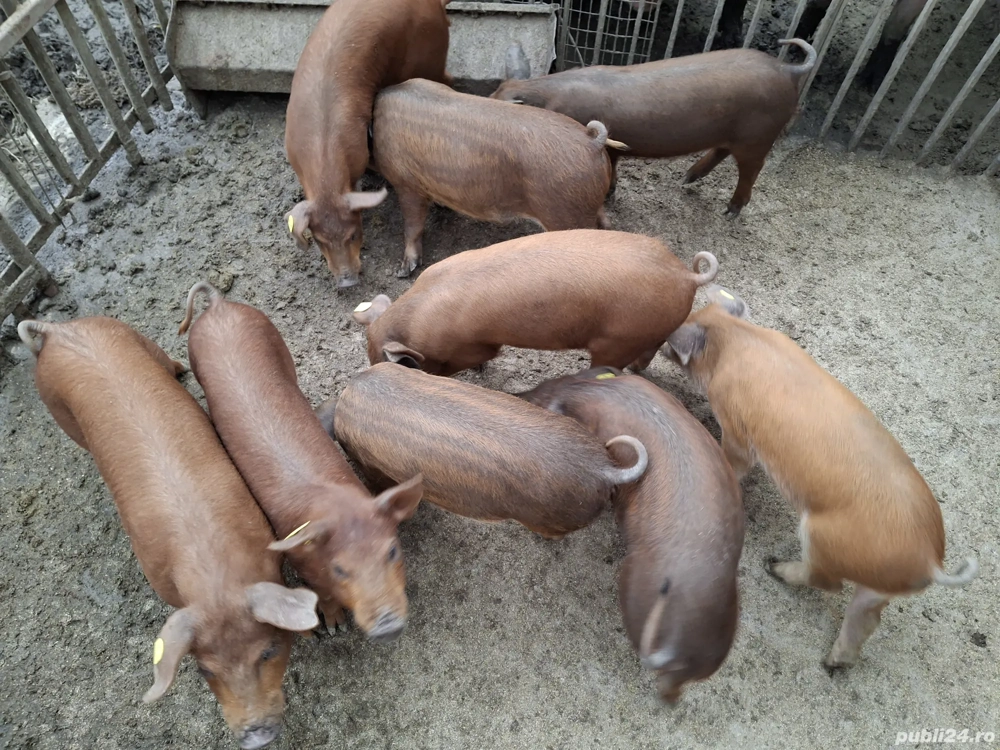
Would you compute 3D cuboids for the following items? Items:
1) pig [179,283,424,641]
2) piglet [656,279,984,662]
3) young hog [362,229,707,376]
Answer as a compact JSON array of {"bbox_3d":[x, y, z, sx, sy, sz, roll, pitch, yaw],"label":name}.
[{"bbox_3d":[-0.411,0.197,1.468,0.250,0.440,0.793,-28,61,-20],"label":"pig"},{"bbox_3d":[0.597,0.157,1.548,0.240,0.430,0.792,-21,59,-16],"label":"piglet"},{"bbox_3d":[0.074,-0.130,1.719,0.794,0.440,0.250,-4,55,-5],"label":"young hog"}]

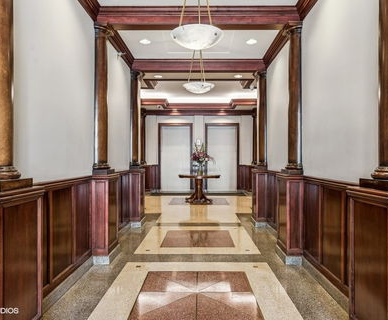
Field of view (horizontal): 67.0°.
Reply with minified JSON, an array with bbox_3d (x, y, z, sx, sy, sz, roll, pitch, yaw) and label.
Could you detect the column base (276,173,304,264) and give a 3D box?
[{"bbox_3d":[1.170,0.636,3.570,0.190,0.930,0.430,0,0,1],"label":"column base"}]

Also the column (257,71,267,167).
[{"bbox_3d":[1.250,-0.750,5.330,0.200,1.750,0.210,0,0,1],"label":"column"}]

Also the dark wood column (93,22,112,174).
[{"bbox_3d":[-1.079,-0.687,3.428,0.239,1.710,0.251,0,0,1],"label":"dark wood column"}]

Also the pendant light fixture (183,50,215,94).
[{"bbox_3d":[0.065,-1.338,4.262,0.467,0.730,0.467,0,0,1],"label":"pendant light fixture"}]

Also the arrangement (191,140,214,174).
[{"bbox_3d":[0.235,-0.030,8.380,0.670,0.970,0.600,0,0,1],"label":"arrangement"}]

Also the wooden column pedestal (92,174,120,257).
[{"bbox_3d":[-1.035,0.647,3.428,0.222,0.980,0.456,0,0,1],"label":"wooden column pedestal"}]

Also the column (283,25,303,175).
[{"bbox_3d":[1.156,-0.687,3.388,0.239,1.710,0.251,0,0,1],"label":"column"}]

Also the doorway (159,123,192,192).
[{"bbox_3d":[-0.685,-0.085,11.050,1.290,2.570,0.160,0,0,1],"label":"doorway"}]

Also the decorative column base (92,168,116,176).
[{"bbox_3d":[-1.075,0.143,3.520,0.200,0.070,0.290,0,0,1],"label":"decorative column base"}]

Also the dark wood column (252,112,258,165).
[{"bbox_3d":[1.794,-0.692,8.461,0.251,1.710,0.251,0,0,1],"label":"dark wood column"}]

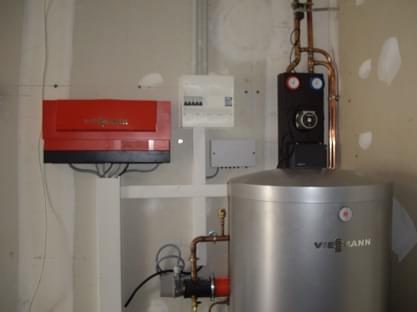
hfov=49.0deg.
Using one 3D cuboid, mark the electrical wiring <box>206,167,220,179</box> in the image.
[{"bbox_3d":[0.023,0.082,2.254,0.063,0.060,0.025,0,1,-9],"label":"electrical wiring"}]

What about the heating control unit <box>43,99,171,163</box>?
[{"bbox_3d":[-0.456,-0.107,2.103,0.552,0.277,0.180,0,1,-9],"label":"heating control unit"}]

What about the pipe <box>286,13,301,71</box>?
[{"bbox_3d":[0.412,-0.547,2.214,0.052,0.277,0.045,0,1,-9],"label":"pipe"}]

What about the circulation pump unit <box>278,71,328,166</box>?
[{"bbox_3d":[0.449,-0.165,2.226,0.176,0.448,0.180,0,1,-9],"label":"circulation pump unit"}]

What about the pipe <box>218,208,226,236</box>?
[{"bbox_3d":[0.067,0.322,2.213,0.033,0.131,0.035,0,1,-9],"label":"pipe"}]

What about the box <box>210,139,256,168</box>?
[{"bbox_3d":[0.121,-0.013,2.261,0.222,0.136,0.050,0,1,-9],"label":"box"}]

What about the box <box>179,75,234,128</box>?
[{"bbox_3d":[-0.012,-0.260,2.212,0.255,0.238,0.100,0,1,-9],"label":"box"}]

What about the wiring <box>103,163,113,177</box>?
[{"bbox_3d":[-0.471,0.065,2.133,0.043,0.063,0.040,0,1,-9],"label":"wiring"}]

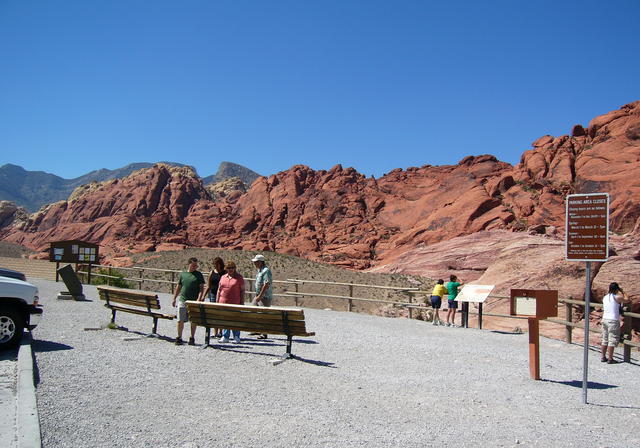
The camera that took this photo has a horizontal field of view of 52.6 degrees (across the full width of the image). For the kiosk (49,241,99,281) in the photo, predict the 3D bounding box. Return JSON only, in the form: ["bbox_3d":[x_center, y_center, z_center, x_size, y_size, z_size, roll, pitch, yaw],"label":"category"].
[{"bbox_3d":[-12.984,2.007,34.360,2.600,2.330,0.400,2,-3,-3],"label":"kiosk"}]

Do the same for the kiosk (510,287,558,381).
[{"bbox_3d":[3.477,1.785,10.457,0.530,1.440,0.560,3,-3,-29],"label":"kiosk"}]

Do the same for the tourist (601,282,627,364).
[{"bbox_3d":[5.861,1.962,12.942,0.400,1.620,0.450,4,-4,-41],"label":"tourist"}]

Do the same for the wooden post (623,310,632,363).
[{"bbox_3d":[6.221,2.224,13.079,0.140,1.120,0.140,2,-3,-11],"label":"wooden post"}]

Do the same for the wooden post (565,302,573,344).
[{"bbox_3d":[6.120,2.378,15.879,0.140,1.120,0.140,3,-3,-23],"label":"wooden post"}]

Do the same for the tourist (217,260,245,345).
[{"bbox_3d":[-1.850,1.607,13.343,0.560,1.660,0.360,1,-3,14],"label":"tourist"}]

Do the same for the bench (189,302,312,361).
[{"bbox_3d":[-1.300,1.929,12.096,2.450,0.850,0.600,0,-3,26],"label":"bench"}]

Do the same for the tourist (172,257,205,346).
[{"bbox_3d":[-2.579,1.516,12.745,0.580,1.720,0.360,2,-3,-14],"label":"tourist"}]

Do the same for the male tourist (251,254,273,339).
[{"bbox_3d":[-1.274,1.590,14.146,0.360,1.790,0.450,4,-4,-37],"label":"male tourist"}]

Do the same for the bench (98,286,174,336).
[{"bbox_3d":[-4.212,1.972,14.817,2.420,0.850,0.600,-1,-4,42],"label":"bench"}]

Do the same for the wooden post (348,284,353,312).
[{"bbox_3d":[1.140,2.705,23.929,0.150,1.100,0.150,-1,-4,41],"label":"wooden post"}]

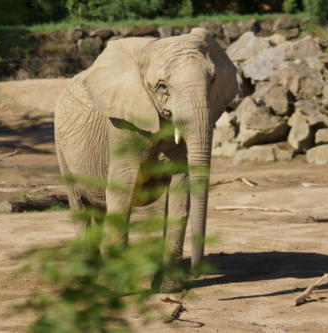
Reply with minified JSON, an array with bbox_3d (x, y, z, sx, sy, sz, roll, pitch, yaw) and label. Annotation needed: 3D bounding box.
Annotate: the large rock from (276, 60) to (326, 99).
[{"bbox_3d":[2.281,-1.465,36.700,0.840,0.620,0.650,0,6,0],"label":"large rock"}]

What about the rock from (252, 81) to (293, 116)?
[{"bbox_3d":[1.792,-1.123,36.000,0.660,0.570,0.540,0,6,0],"label":"rock"}]

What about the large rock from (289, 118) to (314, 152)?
[{"bbox_3d":[2.361,-0.536,37.700,0.420,0.570,0.480,0,6,0],"label":"large rock"}]

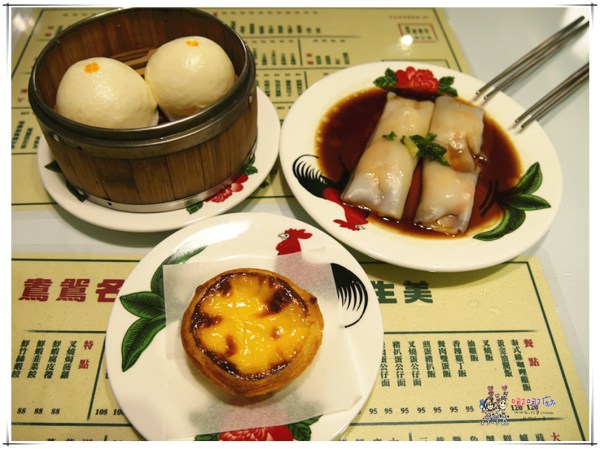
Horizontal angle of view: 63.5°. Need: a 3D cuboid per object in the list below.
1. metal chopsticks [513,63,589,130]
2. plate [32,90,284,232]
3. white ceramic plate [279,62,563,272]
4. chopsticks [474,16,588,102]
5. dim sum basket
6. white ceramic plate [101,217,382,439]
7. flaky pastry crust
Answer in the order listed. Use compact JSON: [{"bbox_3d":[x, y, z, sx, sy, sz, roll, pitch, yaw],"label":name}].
[{"bbox_3d":[0.258,-0.135,0.445,0.232,0.008,0.017,-34,63,-30],"label":"metal chopsticks"},{"bbox_3d":[-0.108,-0.066,0.389,0.184,0.021,0.184,1,56,-2],"label":"plate"},{"bbox_3d":[0.091,-0.051,0.386,0.215,0.025,0.215,1,56,-2],"label":"white ceramic plate"},{"bbox_3d":[0.231,-0.164,0.464,0.017,0.008,0.232,40,56,22],"label":"chopsticks"},{"bbox_3d":[-0.112,-0.094,0.363,0.158,0.071,0.158,1,56,-2],"label":"dim sum basket"},{"bbox_3d":[-0.032,0.066,0.303,0.165,0.020,0.165,1,56,-2],"label":"white ceramic plate"},{"bbox_3d":[-0.028,0.065,0.291,0.081,0.030,0.074,1,56,-2],"label":"flaky pastry crust"}]

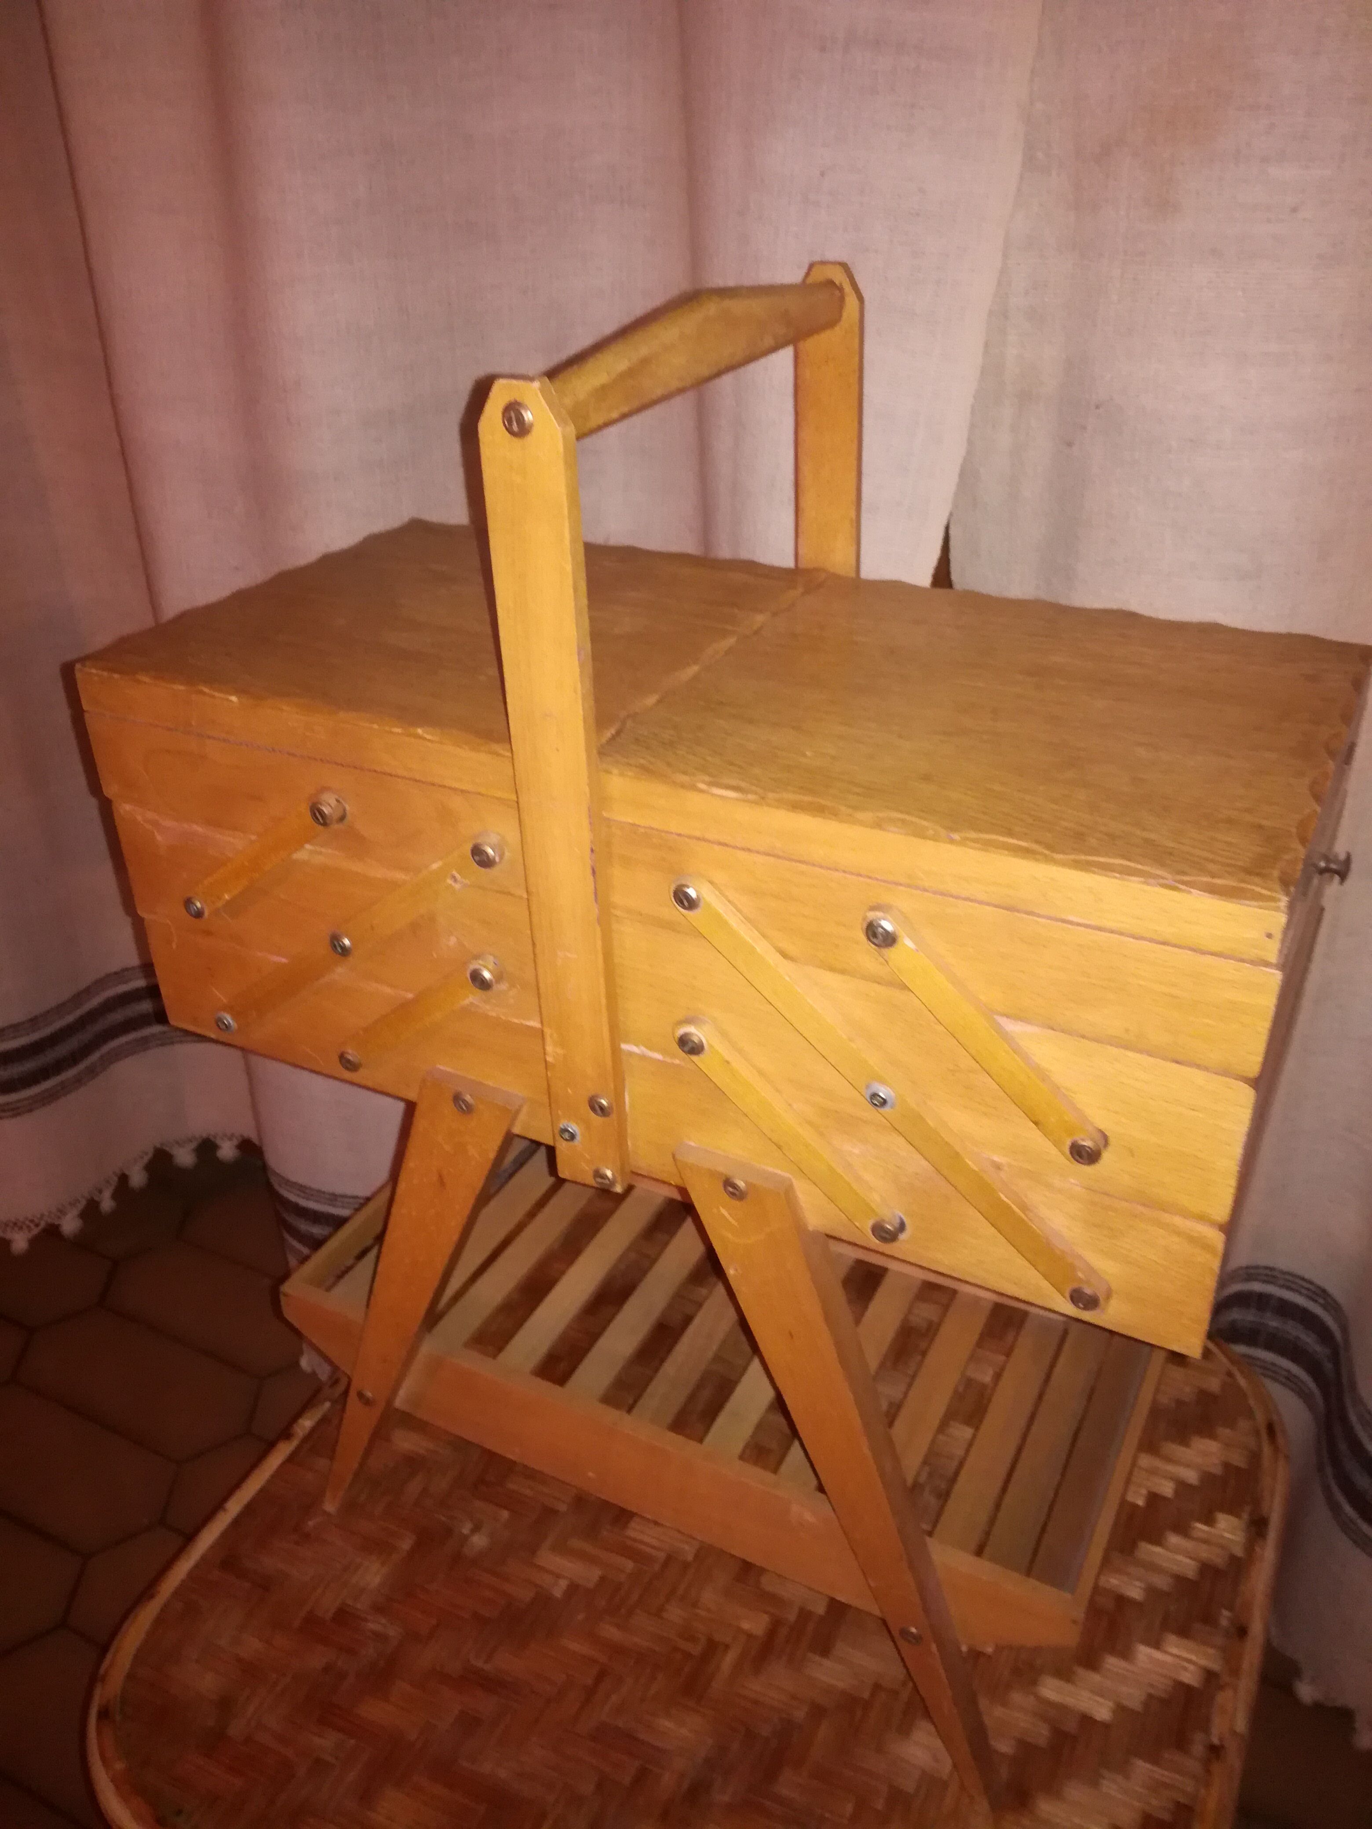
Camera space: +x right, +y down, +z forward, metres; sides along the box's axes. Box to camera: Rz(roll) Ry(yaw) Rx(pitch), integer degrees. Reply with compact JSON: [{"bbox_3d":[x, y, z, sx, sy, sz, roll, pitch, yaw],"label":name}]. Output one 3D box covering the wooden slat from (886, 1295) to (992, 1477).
[{"bbox_3d":[0.111,0.243,0.682,0.020,0.005,0.188,13,35,24],"label":"wooden slat"}]

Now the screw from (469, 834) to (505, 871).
[{"bbox_3d":[-0.067,-0.020,0.474,0.011,0.011,0.006,13,35,24],"label":"screw"}]

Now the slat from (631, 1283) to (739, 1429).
[{"bbox_3d":[0.009,0.219,0.729,0.021,0.005,0.188,13,35,24],"label":"slat"}]

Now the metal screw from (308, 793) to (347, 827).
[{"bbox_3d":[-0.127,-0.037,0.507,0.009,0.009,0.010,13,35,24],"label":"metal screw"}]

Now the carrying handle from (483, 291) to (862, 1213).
[{"bbox_3d":[0.011,-0.076,0.546,0.026,0.288,0.228,13,35,24],"label":"carrying handle"}]

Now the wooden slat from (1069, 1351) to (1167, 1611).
[{"bbox_3d":[0.195,0.225,0.622,0.006,0.013,0.198,13,35,24],"label":"wooden slat"}]

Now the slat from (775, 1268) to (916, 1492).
[{"bbox_3d":[0.075,0.237,0.700,0.019,0.005,0.194,13,35,24],"label":"slat"}]

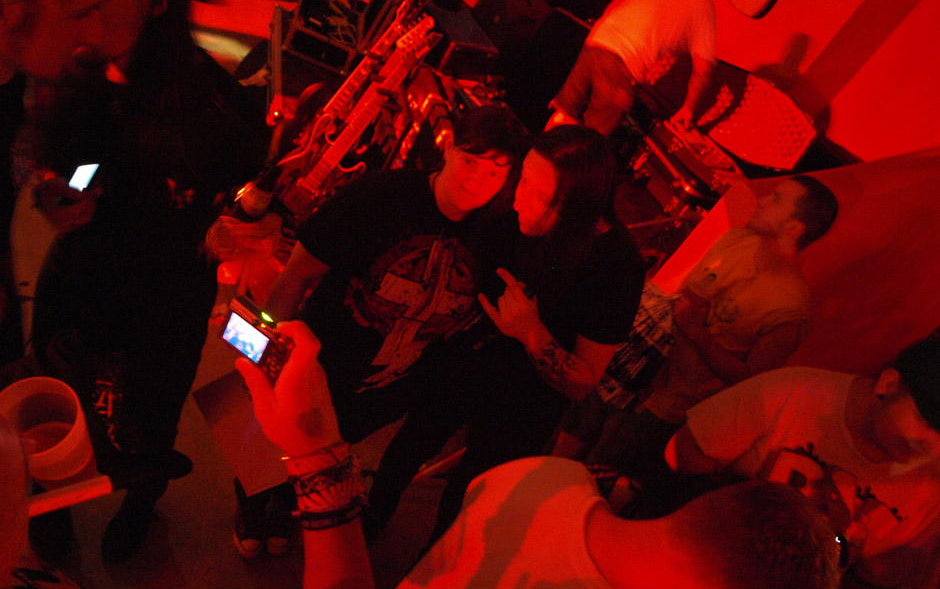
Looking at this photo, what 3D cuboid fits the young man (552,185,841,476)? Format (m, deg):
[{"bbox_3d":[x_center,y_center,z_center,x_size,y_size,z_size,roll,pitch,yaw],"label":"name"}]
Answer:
[{"bbox_3d":[0.727,0.276,2.732,0.420,1.750,0.500,36,49,7],"label":"young man"}]

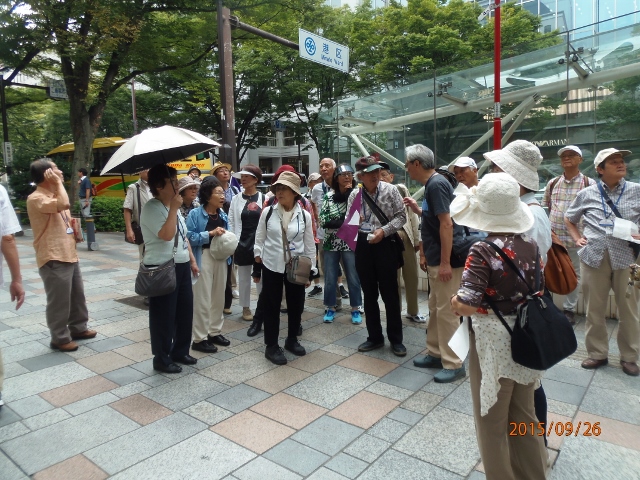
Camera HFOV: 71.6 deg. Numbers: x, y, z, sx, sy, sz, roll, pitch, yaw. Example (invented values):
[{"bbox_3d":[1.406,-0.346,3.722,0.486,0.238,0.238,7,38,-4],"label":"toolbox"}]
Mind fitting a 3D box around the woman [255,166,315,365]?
[{"bbox_3d":[-0.294,0.220,3.680,0.510,1.560,0.340,-2,6,-9],"label":"woman"}]

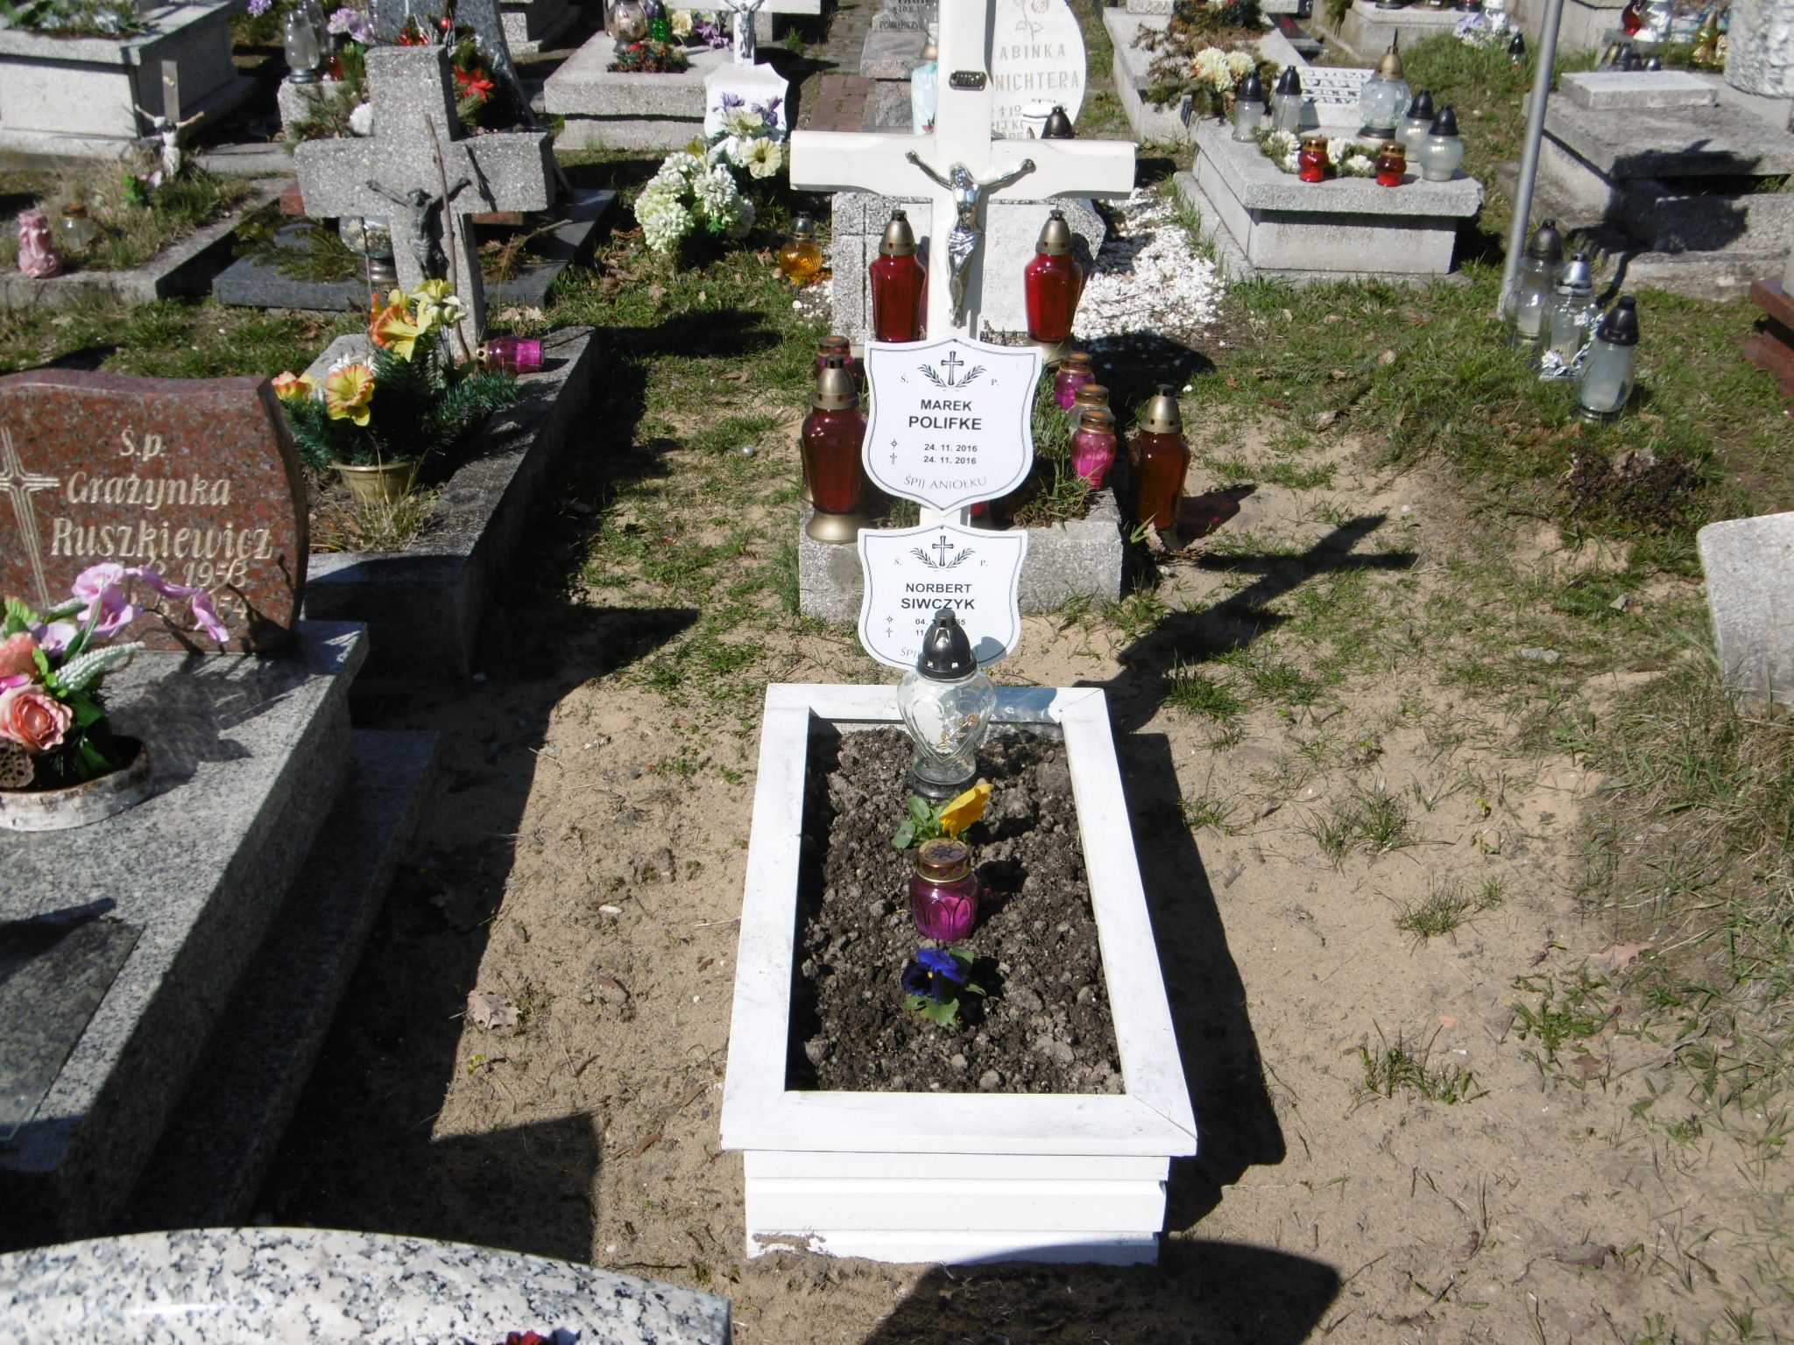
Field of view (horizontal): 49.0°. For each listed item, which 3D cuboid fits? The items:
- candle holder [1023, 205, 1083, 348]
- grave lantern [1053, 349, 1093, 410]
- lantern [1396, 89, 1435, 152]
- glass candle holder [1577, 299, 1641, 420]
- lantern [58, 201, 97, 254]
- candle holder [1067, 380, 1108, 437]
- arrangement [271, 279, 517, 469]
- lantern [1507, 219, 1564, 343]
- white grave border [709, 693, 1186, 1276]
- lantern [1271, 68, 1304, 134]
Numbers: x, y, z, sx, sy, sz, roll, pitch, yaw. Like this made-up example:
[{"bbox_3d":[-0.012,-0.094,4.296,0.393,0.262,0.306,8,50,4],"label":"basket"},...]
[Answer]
[{"bbox_3d":[0.342,-0.840,4.232,0.125,0.308,0.125,2,28,0],"label":"candle holder"},{"bbox_3d":[0.358,-0.586,3.958,0.081,0.126,0.081,1,28,-1],"label":"grave lantern"},{"bbox_3d":[1.464,-1.551,5.565,0.120,0.192,0.120,1,28,-1],"label":"lantern"},{"bbox_3d":[1.593,-0.715,4.422,0.125,0.268,0.125,1,28,-1],"label":"glass candle holder"},{"bbox_3d":[-2.154,-1.169,5.171,0.085,0.124,0.085,2,28,0],"label":"lantern"},{"bbox_3d":[0.364,-0.462,3.721,0.085,0.140,0.085,2,28,0],"label":"candle holder"},{"bbox_3d":[-0.883,-0.524,3.462,0.431,0.341,0.353,1,28,-1],"label":"arrangement"},{"bbox_3d":[1.588,-0.982,4.893,0.126,0.298,0.126,2,28,0],"label":"lantern"},{"bbox_3d":[0.058,0.326,2.486,0.490,0.175,0.958,1,28,-1],"label":"white grave border"},{"bbox_3d":[1.157,-1.696,5.822,0.098,0.187,0.098,1,28,-1],"label":"lantern"}]

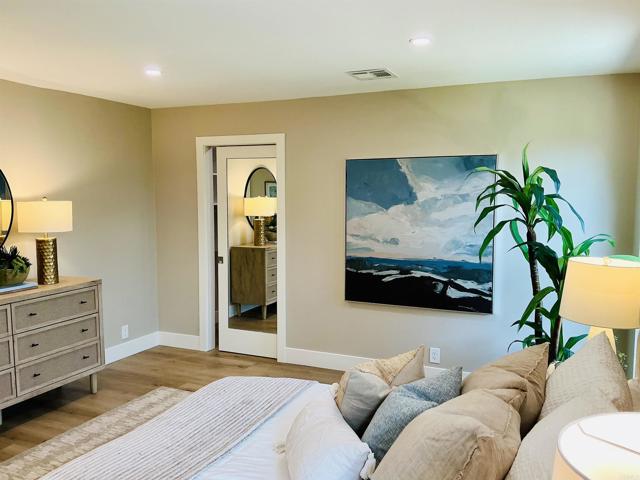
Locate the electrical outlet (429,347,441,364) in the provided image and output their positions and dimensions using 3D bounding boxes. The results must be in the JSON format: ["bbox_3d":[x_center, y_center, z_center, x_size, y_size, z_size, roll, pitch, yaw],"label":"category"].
[{"bbox_3d":[0.965,0.970,4.331,0.080,0.124,0.010,2,6,23],"label":"electrical outlet"}]

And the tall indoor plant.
[{"bbox_3d":[1.457,0.342,3.396,0.920,1.910,0.850,2,6,23],"label":"tall indoor plant"}]

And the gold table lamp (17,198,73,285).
[{"bbox_3d":[-2.069,0.010,3.930,0.375,0.660,0.375,2,6,23],"label":"gold table lamp"}]

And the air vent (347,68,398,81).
[{"bbox_3d":[0.369,-1.166,3.694,0.305,0.020,0.285,2,6,23],"label":"air vent"}]

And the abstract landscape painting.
[{"bbox_3d":[0.802,-0.053,4.283,1.235,1.230,0.045,2,6,23],"label":"abstract landscape painting"}]

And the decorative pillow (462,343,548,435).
[{"bbox_3d":[0.710,0.647,2.019,0.220,0.490,0.540,38,18,15],"label":"decorative pillow"}]

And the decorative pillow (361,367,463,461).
[{"bbox_3d":[0.331,0.683,1.923,0.180,0.460,0.480,44,20,13],"label":"decorative pillow"}]

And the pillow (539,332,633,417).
[{"bbox_3d":[0.952,0.630,1.882,0.210,0.530,0.580,28,15,18],"label":"pillow"}]

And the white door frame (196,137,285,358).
[{"bbox_3d":[-0.742,0.077,5.033,0.985,2.134,0.140,2,6,23],"label":"white door frame"}]

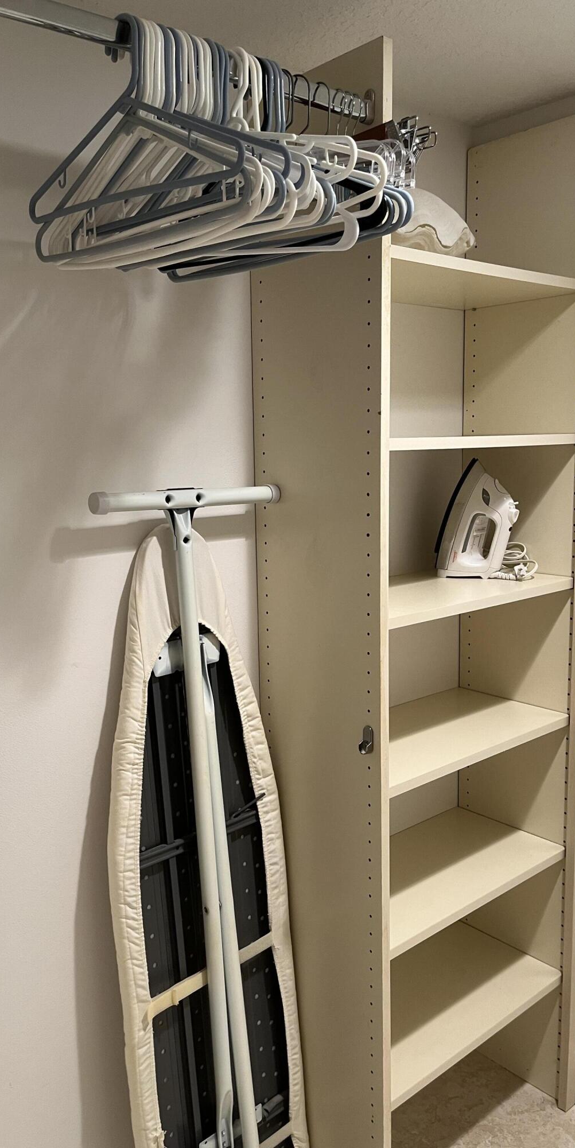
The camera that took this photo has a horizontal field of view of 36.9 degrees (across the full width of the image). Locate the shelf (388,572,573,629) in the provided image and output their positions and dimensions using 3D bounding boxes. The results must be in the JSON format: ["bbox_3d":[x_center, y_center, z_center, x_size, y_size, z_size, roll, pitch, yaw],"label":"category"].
[{"bbox_3d":[0.271,0.035,1.670,0.566,0.019,0.287,-9,12,-39],"label":"shelf"}]

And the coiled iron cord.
[{"bbox_3d":[0.460,-0.029,1.778,0.095,0.066,0.090,-9,12,-41],"label":"coiled iron cord"}]

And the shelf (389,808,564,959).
[{"bbox_3d":[0.283,0.609,1.760,0.566,0.019,0.289,-9,12,-39],"label":"shelf"}]

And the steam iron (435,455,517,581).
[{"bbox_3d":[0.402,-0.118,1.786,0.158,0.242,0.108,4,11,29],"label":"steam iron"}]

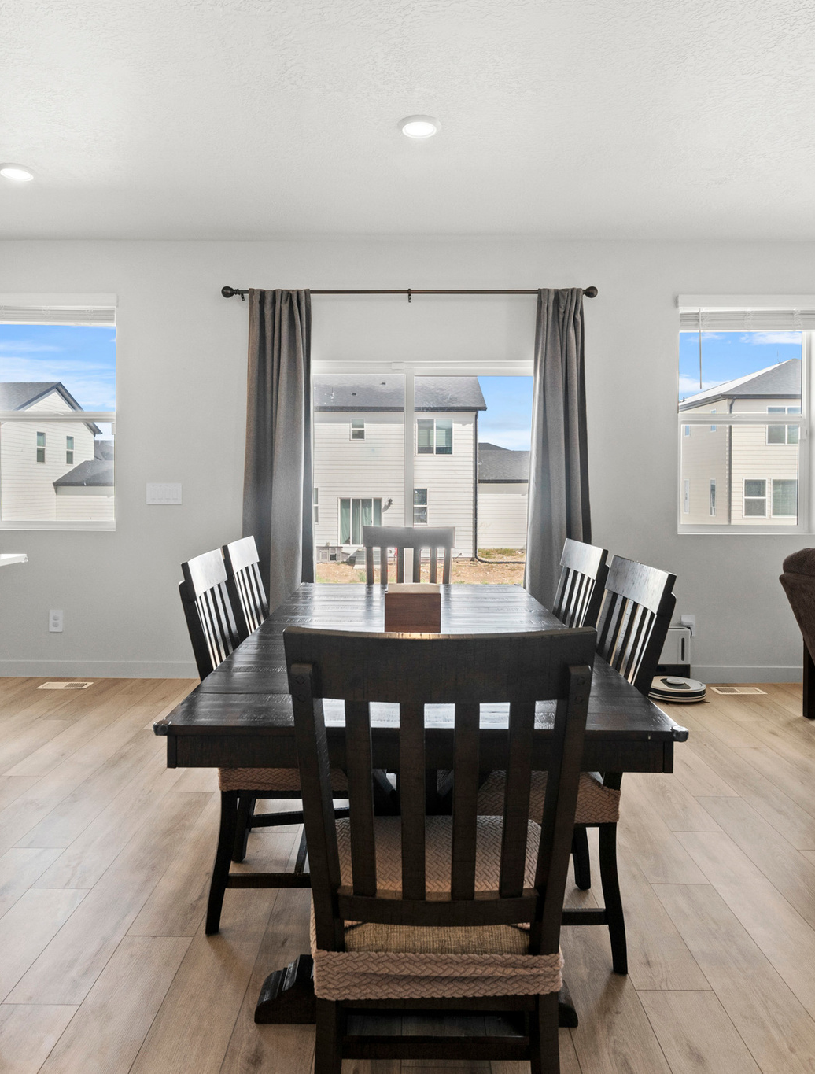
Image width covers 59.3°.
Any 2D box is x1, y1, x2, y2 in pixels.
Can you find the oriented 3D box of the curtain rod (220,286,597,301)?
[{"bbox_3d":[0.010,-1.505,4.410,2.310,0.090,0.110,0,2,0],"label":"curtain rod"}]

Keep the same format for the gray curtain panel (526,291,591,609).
[{"bbox_3d":[0.925,-0.305,4.380,0.420,2.400,0.130,0,2,0],"label":"gray curtain panel"}]

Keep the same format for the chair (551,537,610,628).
[{"bbox_3d":[0.395,0.533,2.615,0.550,1.020,0.470,0,4,0],"label":"chair"}]

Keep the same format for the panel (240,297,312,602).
[{"bbox_3d":[-0.795,-0.305,4.390,0.470,2.400,0.130,0,2,0],"label":"panel"}]

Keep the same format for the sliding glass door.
[{"bbox_3d":[0.015,-0.100,4.550,1.830,2.010,0.120,0,2,0],"label":"sliding glass door"}]

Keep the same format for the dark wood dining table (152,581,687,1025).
[{"bbox_3d":[0.024,0.678,2.412,1.030,0.760,2.000,0,4,0],"label":"dark wood dining table"}]

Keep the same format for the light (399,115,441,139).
[{"bbox_3d":[0.054,-1.755,3.077,0.184,0.024,0.184,0,4,0],"label":"light"}]

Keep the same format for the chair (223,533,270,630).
[{"bbox_3d":[-0.385,0.521,2.770,0.550,1.020,0.470,0,4,0],"label":"chair"}]

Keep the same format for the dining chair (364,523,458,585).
[{"bbox_3d":[0.006,0.460,3.490,0.490,1.030,0.580,0,2,0],"label":"dining chair"}]

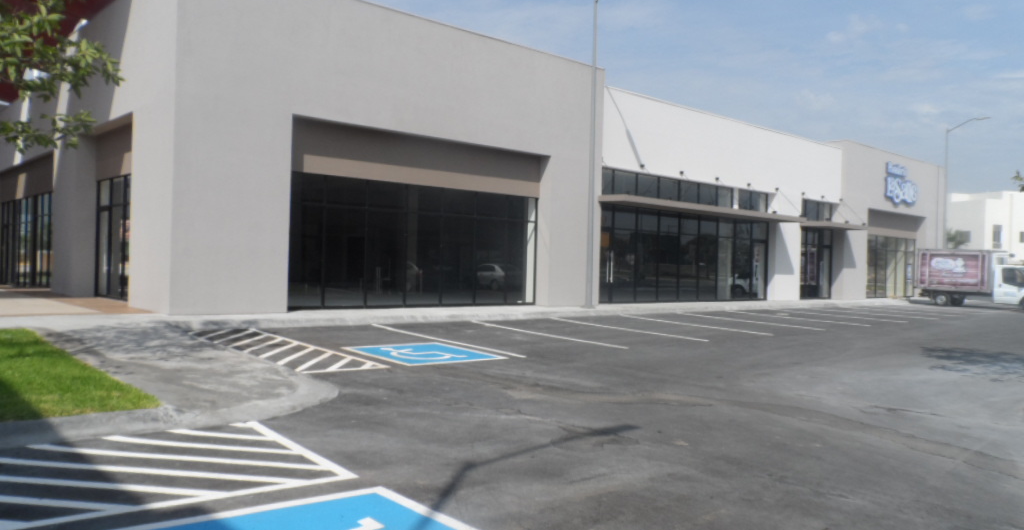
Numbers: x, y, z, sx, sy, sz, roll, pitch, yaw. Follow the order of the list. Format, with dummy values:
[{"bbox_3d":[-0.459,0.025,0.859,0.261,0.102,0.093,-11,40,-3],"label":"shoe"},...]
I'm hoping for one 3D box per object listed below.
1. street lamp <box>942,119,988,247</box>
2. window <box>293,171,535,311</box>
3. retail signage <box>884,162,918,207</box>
[{"bbox_3d":[23.807,-2.899,37.213,0.380,9.440,2.350,1,0,-39],"label":"street lamp"},{"bbox_3d":[-2.248,-0.473,18.612,7.700,3.190,0.150,1,0,-39],"label":"window"},{"bbox_3d":[19.664,-3.999,35.775,3.700,2.000,0.200,1,0,-39],"label":"retail signage"}]

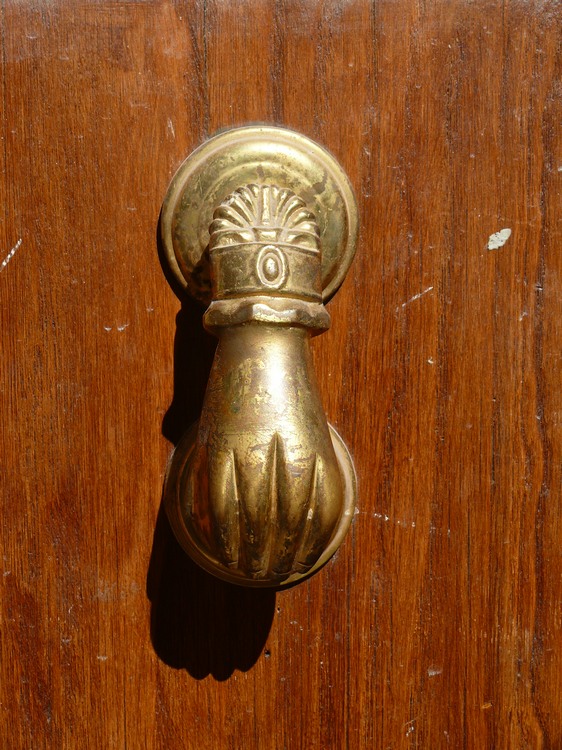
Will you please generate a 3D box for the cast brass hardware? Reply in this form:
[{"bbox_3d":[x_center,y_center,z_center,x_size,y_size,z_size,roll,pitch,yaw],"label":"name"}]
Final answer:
[{"bbox_3d":[-0.005,0.000,0.498,0.067,0.161,0.061,-1,9,-4],"label":"cast brass hardware"}]

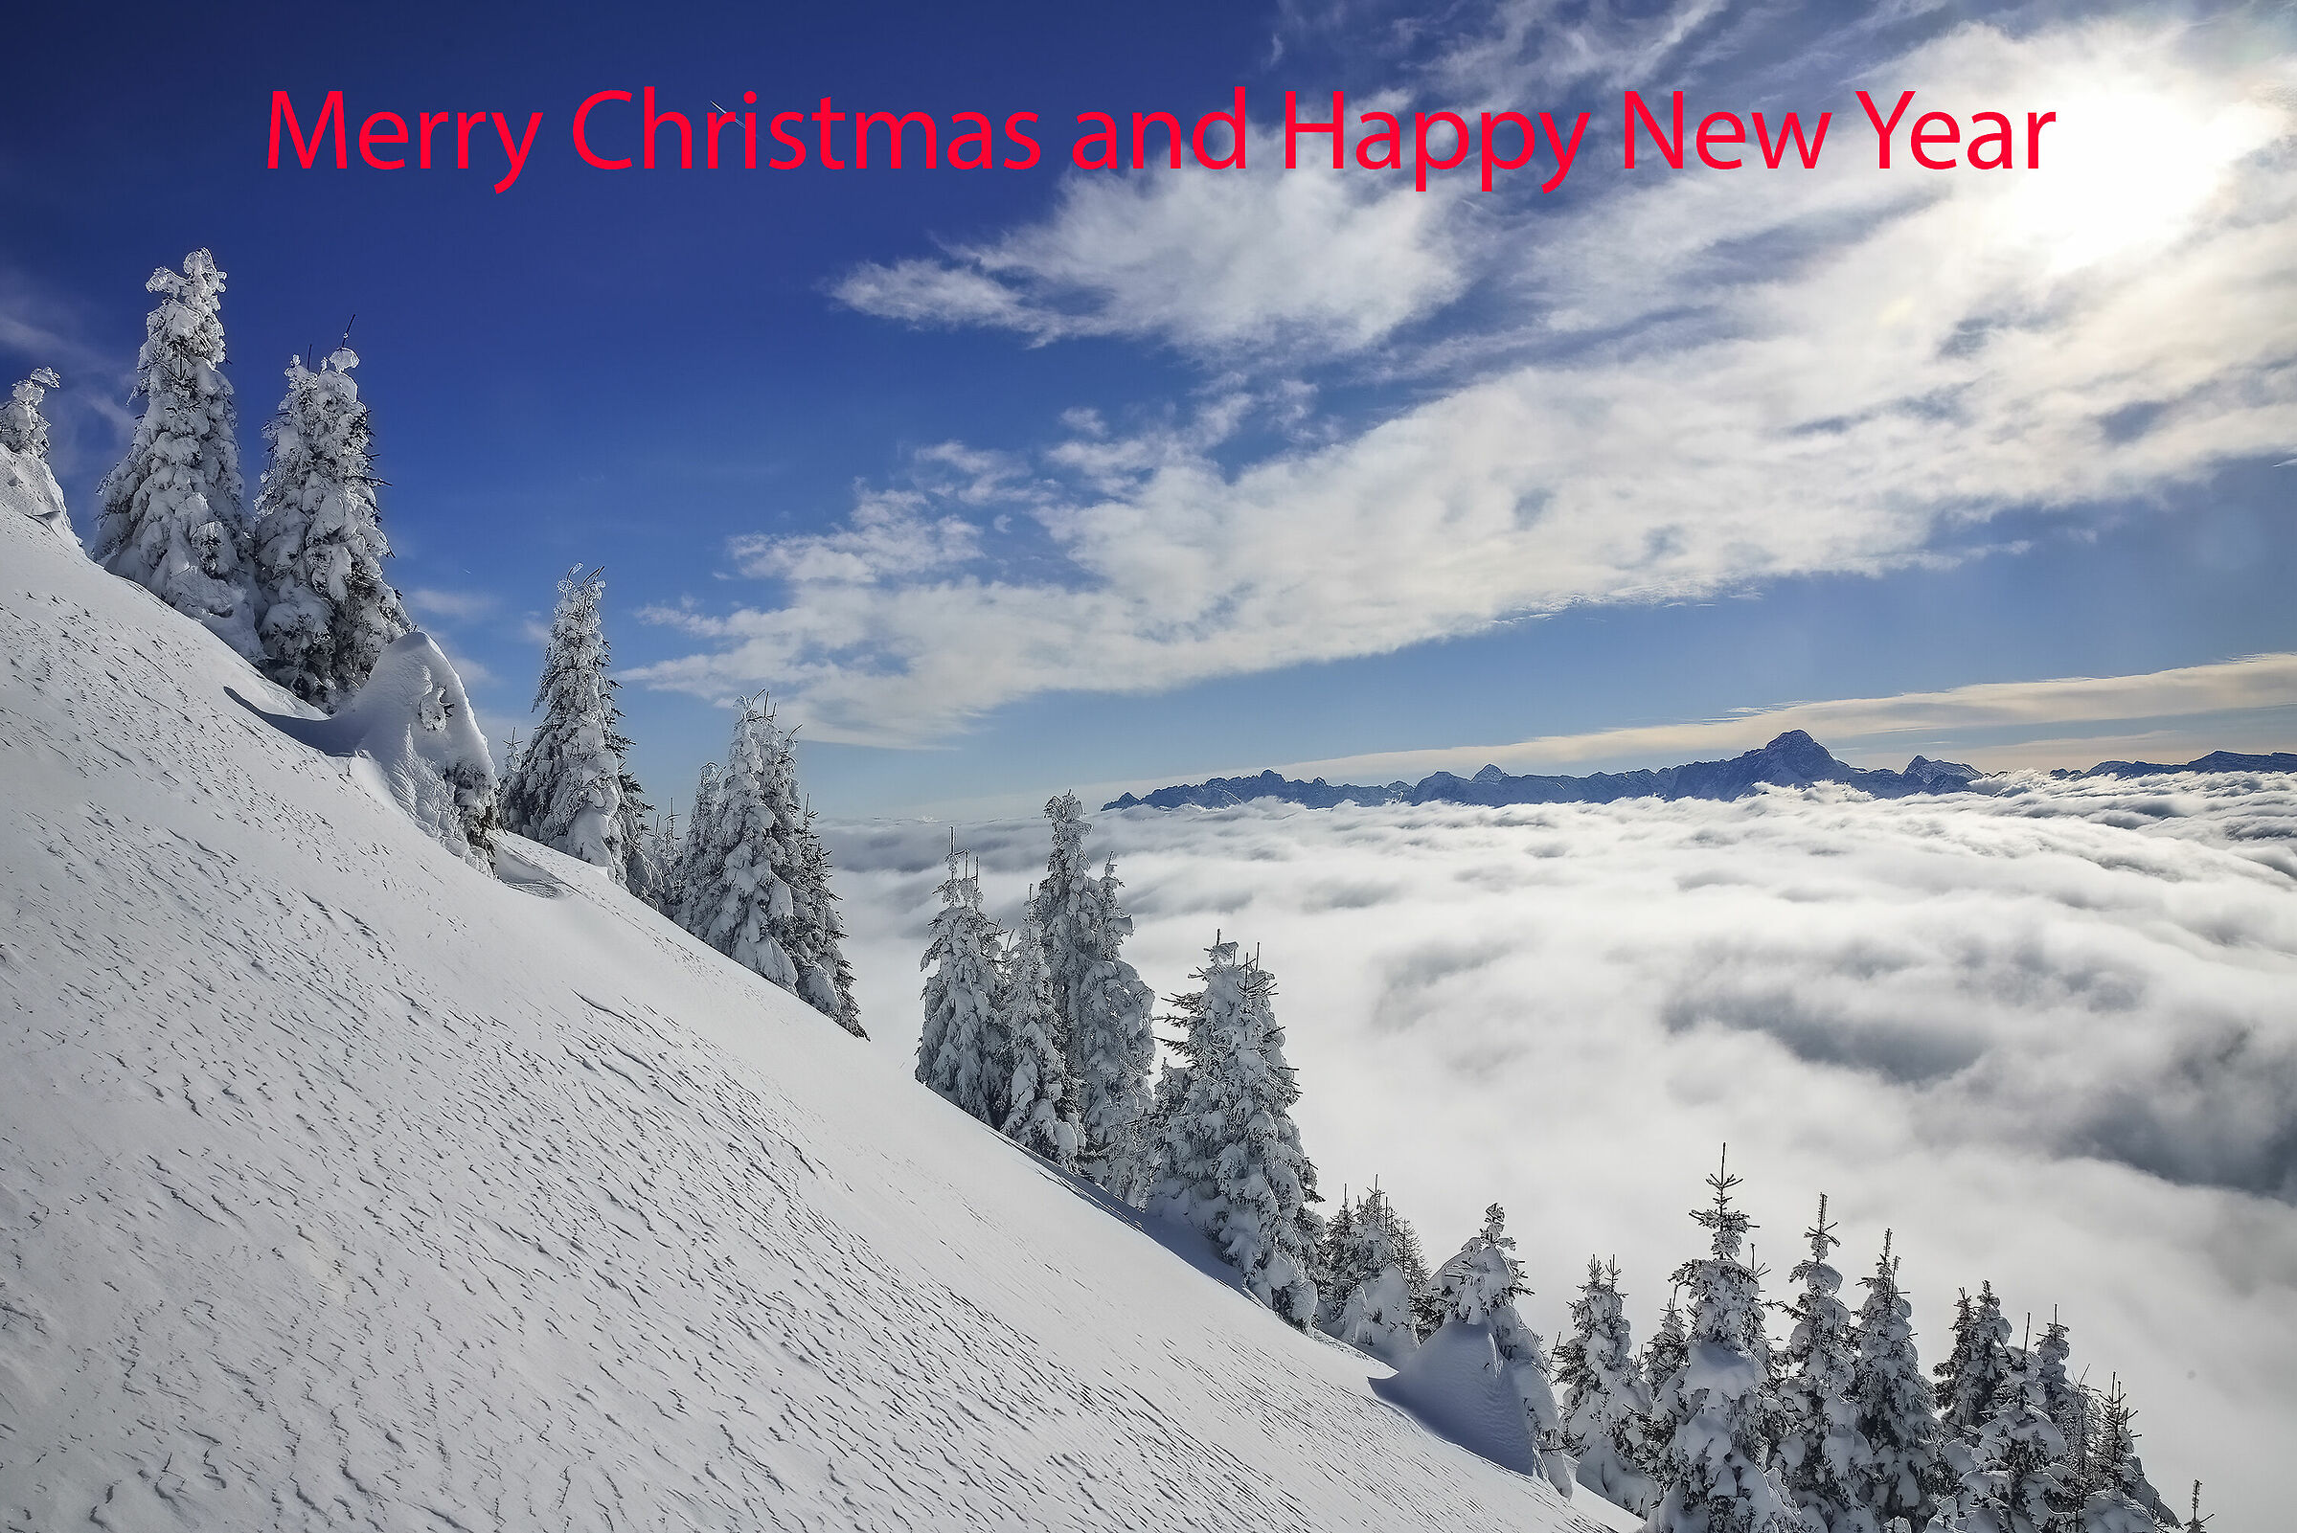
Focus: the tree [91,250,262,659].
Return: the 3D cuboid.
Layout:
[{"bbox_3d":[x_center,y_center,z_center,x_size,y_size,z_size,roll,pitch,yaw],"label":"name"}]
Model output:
[{"bbox_3d":[-14.882,-4.791,23.500,2.590,6.190,2.590,0,-1,0],"label":"tree"}]

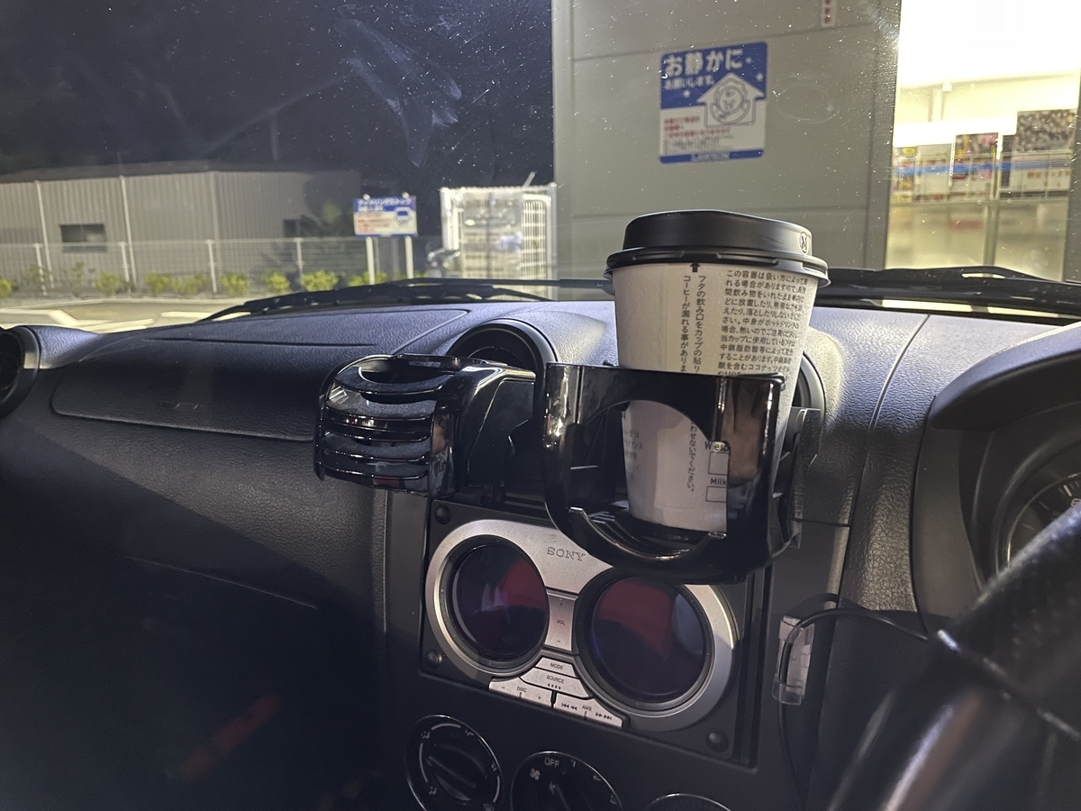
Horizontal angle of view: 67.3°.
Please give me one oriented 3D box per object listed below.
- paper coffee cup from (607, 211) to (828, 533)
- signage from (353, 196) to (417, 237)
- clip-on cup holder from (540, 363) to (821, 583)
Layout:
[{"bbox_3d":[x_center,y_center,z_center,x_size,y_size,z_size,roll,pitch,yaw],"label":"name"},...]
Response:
[{"bbox_3d":[0.071,-0.015,0.343,0.092,0.127,0.092,3,6,0],"label":"paper coffee cup"},{"bbox_3d":[-3.045,-3.728,16.000,1.230,0.770,0.050,0,11,7],"label":"signage"},{"bbox_3d":[0.067,0.019,0.357,0.094,0.088,0.101,6,12,26],"label":"clip-on cup holder"}]

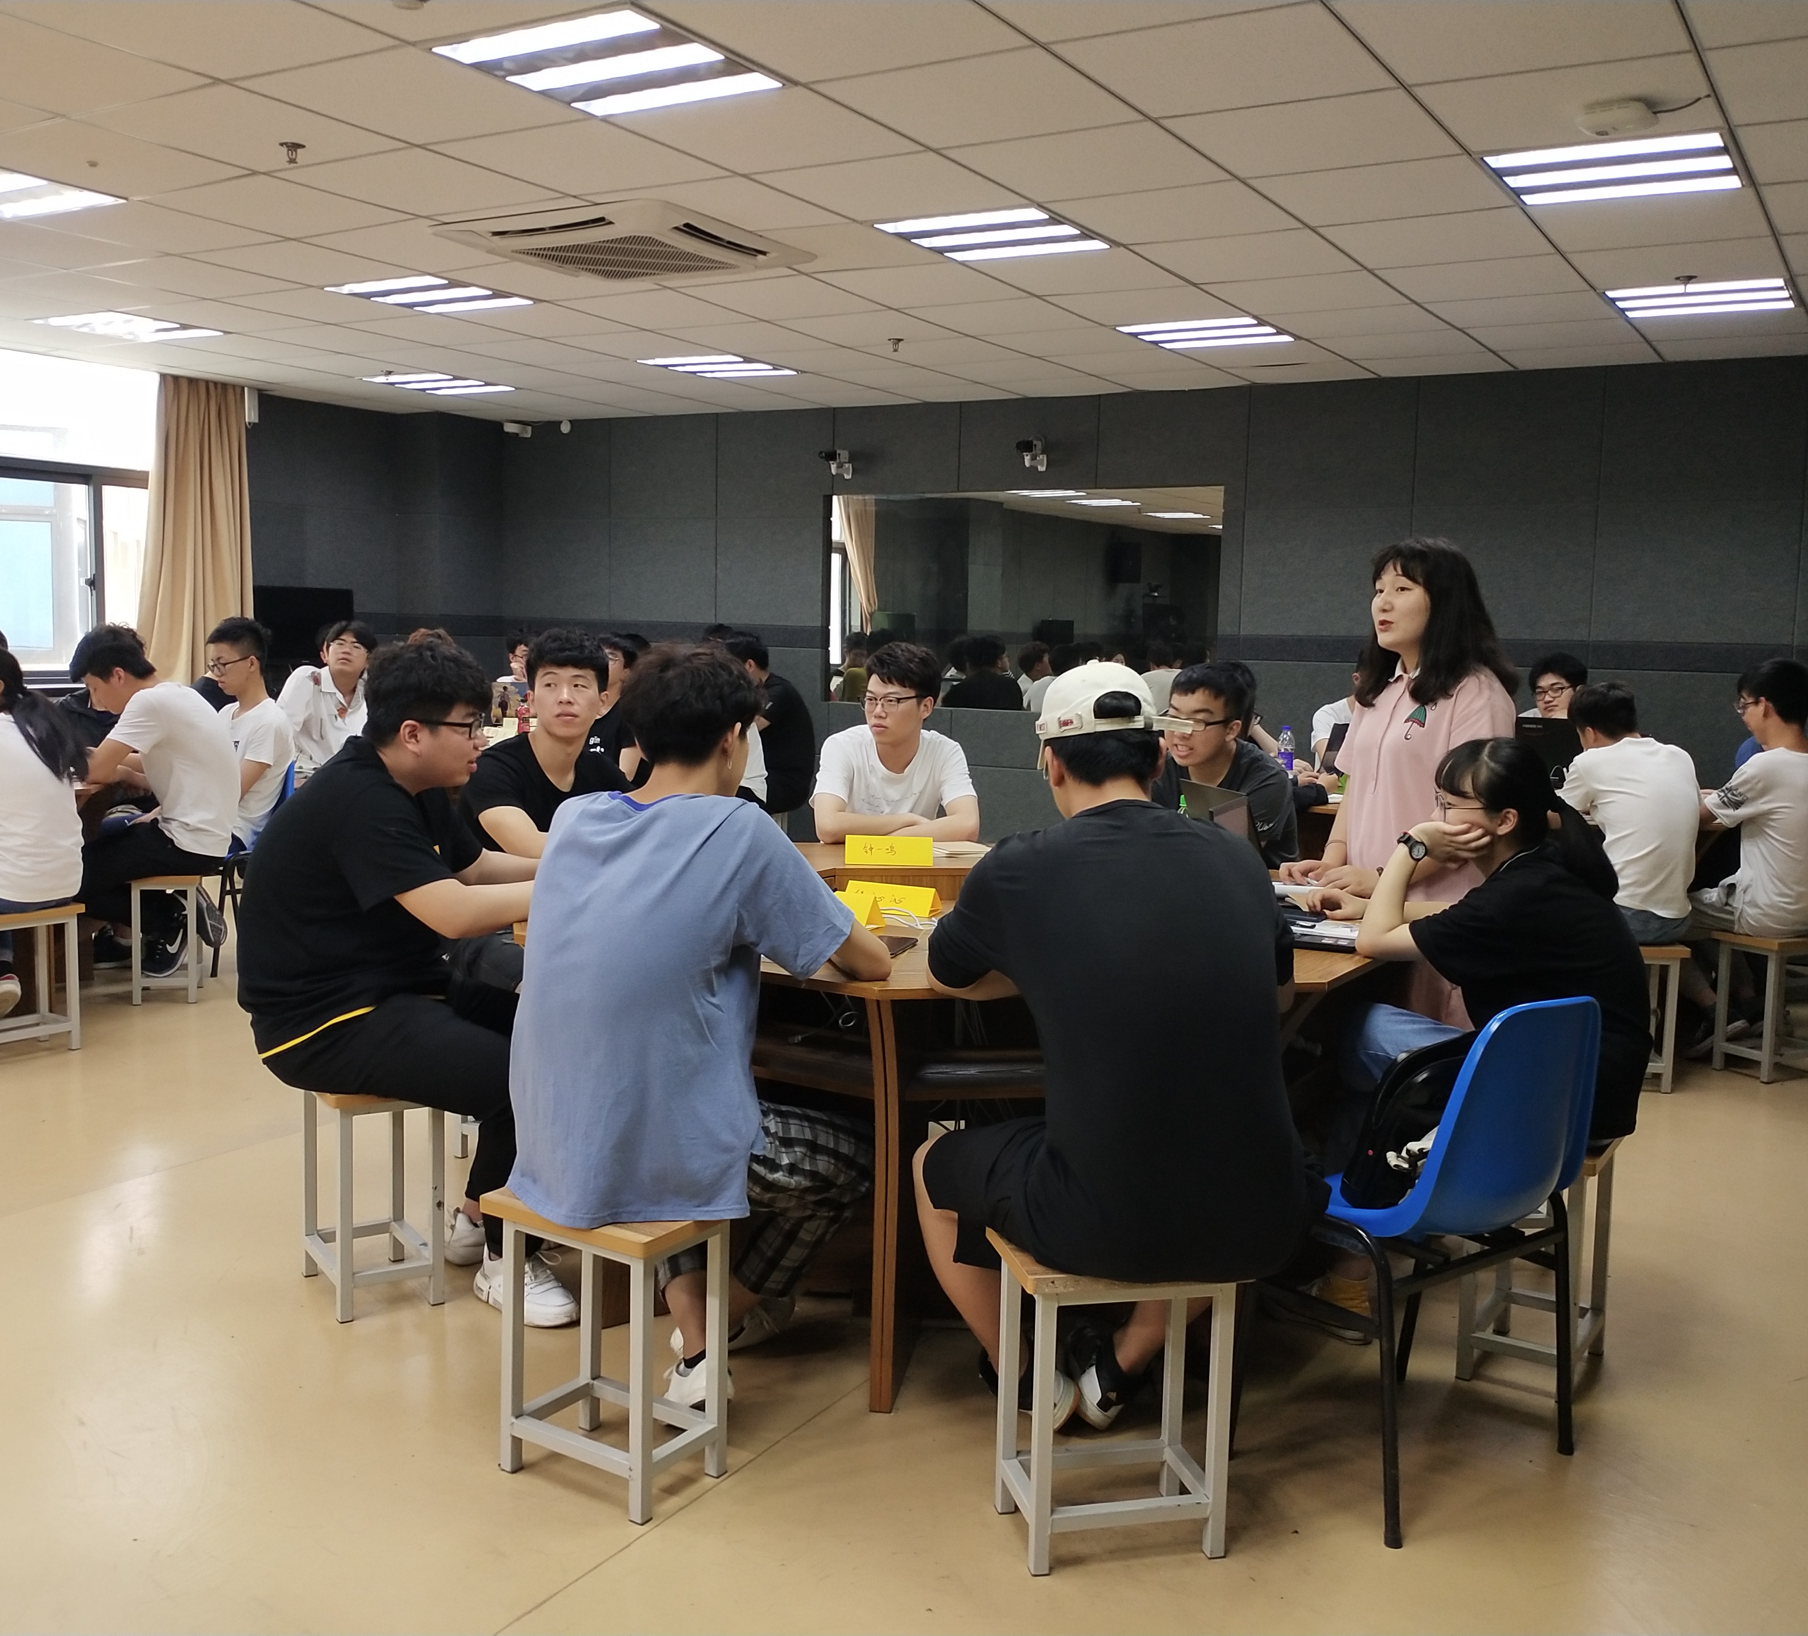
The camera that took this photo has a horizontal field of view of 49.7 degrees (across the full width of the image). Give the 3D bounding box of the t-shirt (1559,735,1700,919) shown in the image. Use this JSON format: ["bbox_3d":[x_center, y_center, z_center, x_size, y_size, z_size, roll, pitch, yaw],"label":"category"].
[{"bbox_3d":[2.262,0.035,6.080,0.430,0.570,0.350,0,6,-14],"label":"t-shirt"}]

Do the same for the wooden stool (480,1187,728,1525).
[{"bbox_3d":[-0.462,0.826,3.095,0.340,0.445,0.234,5,7,34],"label":"wooden stool"}]

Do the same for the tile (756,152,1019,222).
[{"bbox_3d":[-0.019,-1.764,5.446,0.600,0.020,0.600,4,5,30],"label":"tile"}]

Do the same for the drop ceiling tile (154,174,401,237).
[{"bbox_3d":[-1.844,-1.803,5.748,0.600,0.020,0.600,4,6,29],"label":"drop ceiling tile"}]

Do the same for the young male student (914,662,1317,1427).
[{"bbox_3d":[0.272,0.406,3.101,0.580,1.310,0.800,0,6,-14],"label":"young male student"}]

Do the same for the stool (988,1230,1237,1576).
[{"bbox_3d":[0.327,0.889,3.043,0.355,0.450,0.255,0,5,-14],"label":"stool"}]

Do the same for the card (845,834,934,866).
[{"bbox_3d":[-0.035,0.081,4.750,0.210,0.070,0.070,1,5,0],"label":"card"}]

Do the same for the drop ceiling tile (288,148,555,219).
[{"bbox_3d":[-1.358,-1.805,5.527,0.600,0.020,0.600,4,5,30],"label":"drop ceiling tile"}]

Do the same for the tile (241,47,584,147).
[{"bbox_3d":[-1.130,-1.672,4.526,0.595,0.020,0.595,4,6,31],"label":"tile"}]

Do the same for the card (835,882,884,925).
[{"bbox_3d":[-0.132,0.196,4.290,0.065,0.065,0.210,-4,7,-43],"label":"card"}]

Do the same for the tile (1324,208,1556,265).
[{"bbox_3d":[1.620,-1.751,5.883,0.600,0.020,0.600,4,5,30],"label":"tile"}]

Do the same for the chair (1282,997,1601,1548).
[{"bbox_3d":[0.885,0.710,3.370,0.510,0.810,0.510,-2,6,-37],"label":"chair"}]

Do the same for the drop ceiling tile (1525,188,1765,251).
[{"bbox_3d":[2.032,-1.629,5.300,0.600,0.020,0.600,4,6,28],"label":"drop ceiling tile"}]

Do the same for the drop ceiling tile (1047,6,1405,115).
[{"bbox_3d":[0.717,-1.669,4.329,0.600,0.020,0.600,4,5,30],"label":"drop ceiling tile"}]

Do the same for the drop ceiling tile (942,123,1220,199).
[{"bbox_3d":[0.499,-1.730,5.146,0.600,0.020,0.600,4,5,30],"label":"drop ceiling tile"}]

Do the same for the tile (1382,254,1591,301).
[{"bbox_3d":[1.841,-1.704,6.162,0.600,0.020,0.600,4,6,33],"label":"tile"}]

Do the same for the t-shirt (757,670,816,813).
[{"bbox_3d":[-0.560,-0.342,8.800,0.330,0.640,0.460,1,5,-3],"label":"t-shirt"}]

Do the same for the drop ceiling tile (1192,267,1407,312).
[{"bbox_3d":[1.364,-1.763,6.547,0.600,0.020,0.600,4,6,27],"label":"drop ceiling tile"}]

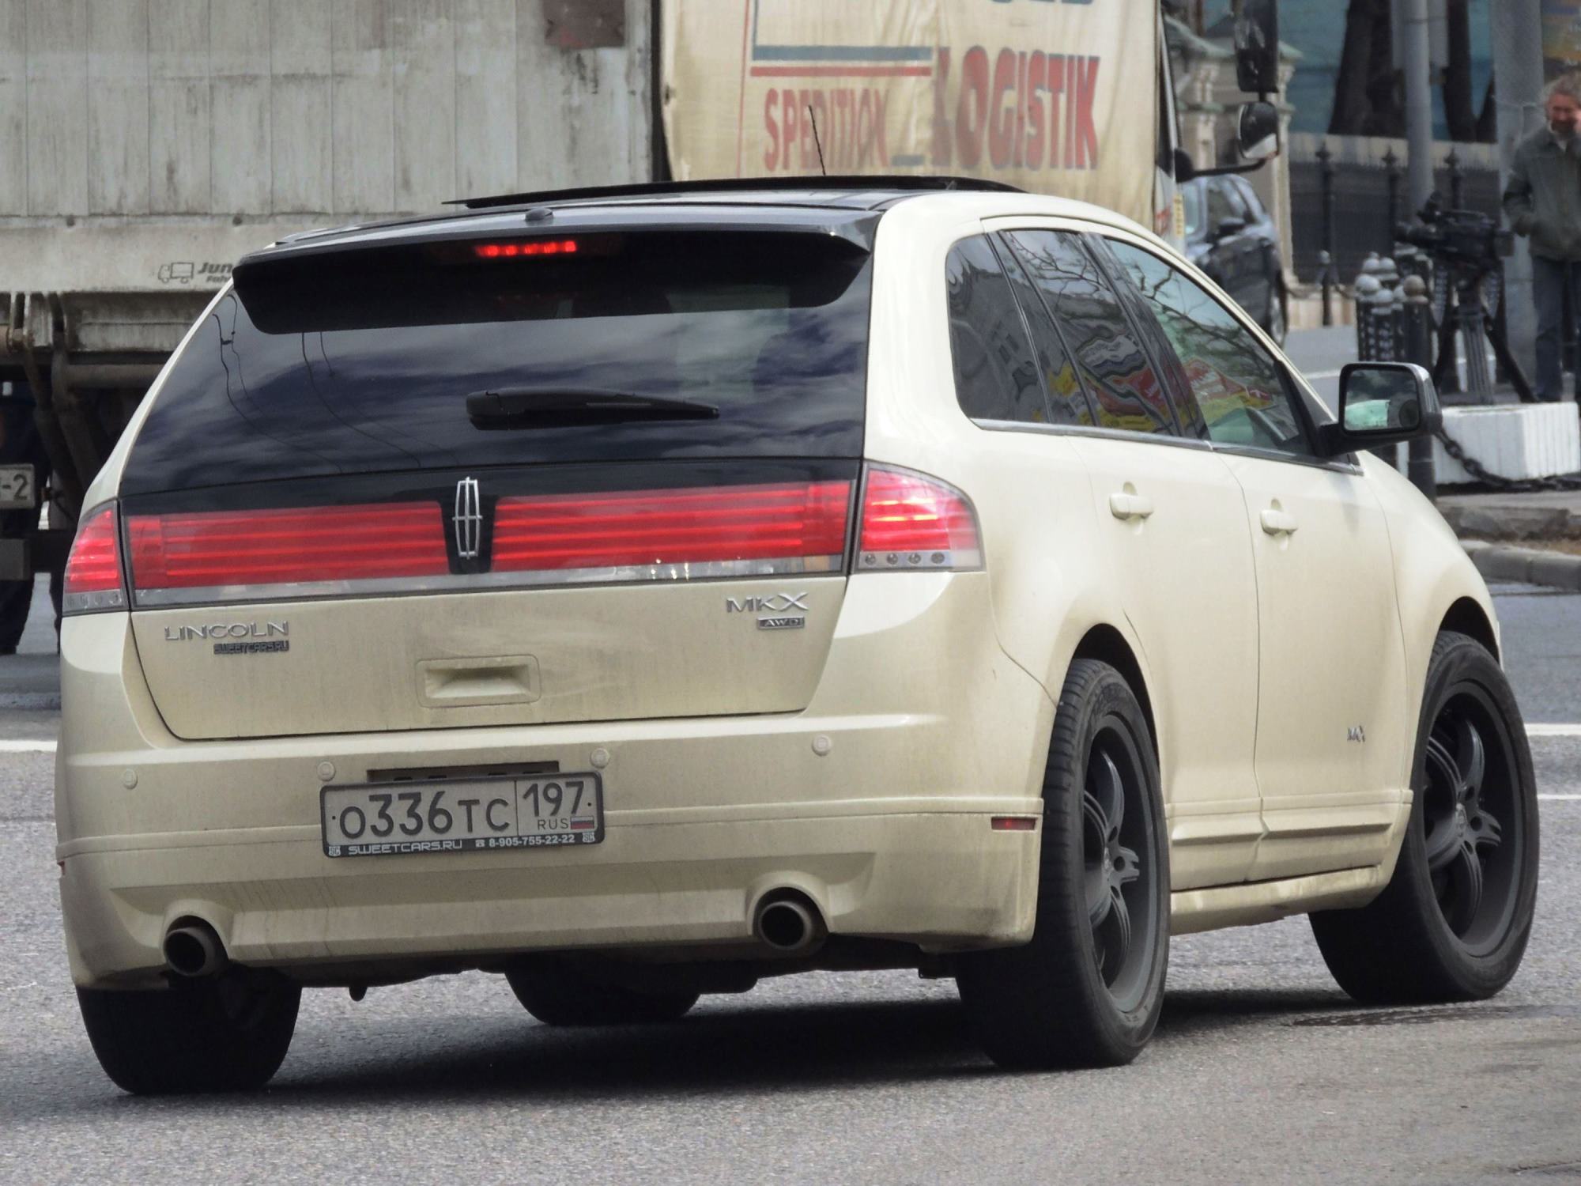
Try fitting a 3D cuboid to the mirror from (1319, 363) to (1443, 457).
[{"bbox_3d":[1.165,-0.365,29.386,0.250,0.180,0.160,-3,0,16],"label":"mirror"}]

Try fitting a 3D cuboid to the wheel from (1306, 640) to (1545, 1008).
[{"bbox_3d":[1.280,0.458,30.230,0.255,0.757,0.757,-3,0,24],"label":"wheel"}]

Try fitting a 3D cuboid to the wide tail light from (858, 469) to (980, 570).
[{"bbox_3d":[0.233,-0.132,26.931,0.235,0.190,0.165,-3,0,-2],"label":"wide tail light"}]

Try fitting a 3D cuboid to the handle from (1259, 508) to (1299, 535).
[{"bbox_3d":[0.951,-0.140,28.897,0.050,0.050,0.200,-3,0,16],"label":"handle"}]

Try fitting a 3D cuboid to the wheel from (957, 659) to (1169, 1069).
[{"bbox_3d":[0.488,0.495,27.448,0.250,0.745,0.745,-3,0,16],"label":"wheel"}]

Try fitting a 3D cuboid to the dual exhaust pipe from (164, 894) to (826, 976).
[{"bbox_3d":[-0.529,0.624,27.022,1.240,0.100,0.200,-3,0,16],"label":"dual exhaust pipe"}]

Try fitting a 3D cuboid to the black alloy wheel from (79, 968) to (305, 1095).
[{"bbox_3d":[-1.115,0.575,27.909,0.250,0.745,0.745,-3,0,16],"label":"black alloy wheel"}]

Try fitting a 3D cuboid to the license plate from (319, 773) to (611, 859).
[{"bbox_3d":[-0.591,0.400,26.734,0.530,0.131,0.020,-3,0,16],"label":"license plate"}]

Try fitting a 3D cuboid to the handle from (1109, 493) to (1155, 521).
[{"bbox_3d":[0.638,-0.160,27.719,0.045,0.045,0.220,-3,0,16],"label":"handle"}]

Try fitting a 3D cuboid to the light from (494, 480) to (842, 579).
[{"bbox_3d":[-0.217,-0.103,26.902,0.650,0.160,0.110,-3,0,11],"label":"light"}]

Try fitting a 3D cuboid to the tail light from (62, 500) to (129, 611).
[{"bbox_3d":[-1.274,-0.066,27.274,0.190,0.200,0.280,-3,0,16],"label":"tail light"}]

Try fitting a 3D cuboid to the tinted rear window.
[{"bbox_3d":[-0.505,-0.444,27.179,1.400,0.120,0.590,-3,41,16],"label":"tinted rear window"}]

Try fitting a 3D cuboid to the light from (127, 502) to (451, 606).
[{"bbox_3d":[-0.913,-0.071,27.103,0.635,0.163,0.110,-3,0,21],"label":"light"}]

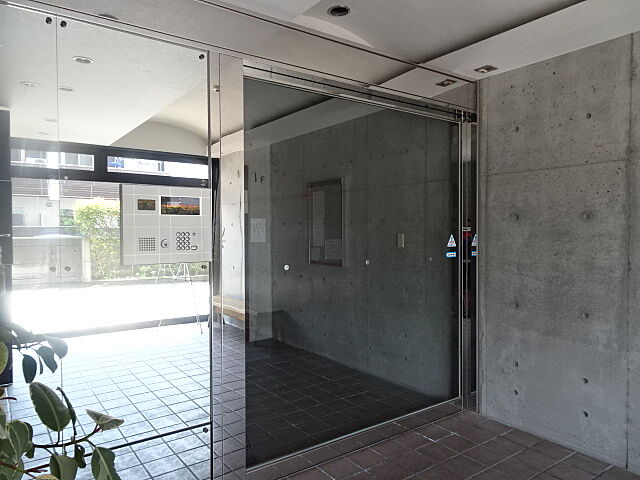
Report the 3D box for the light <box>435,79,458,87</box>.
[{"bbox_3d":[0.926,-1.145,3.241,0.117,0.030,0.120,-1,2,-36],"label":"light"}]

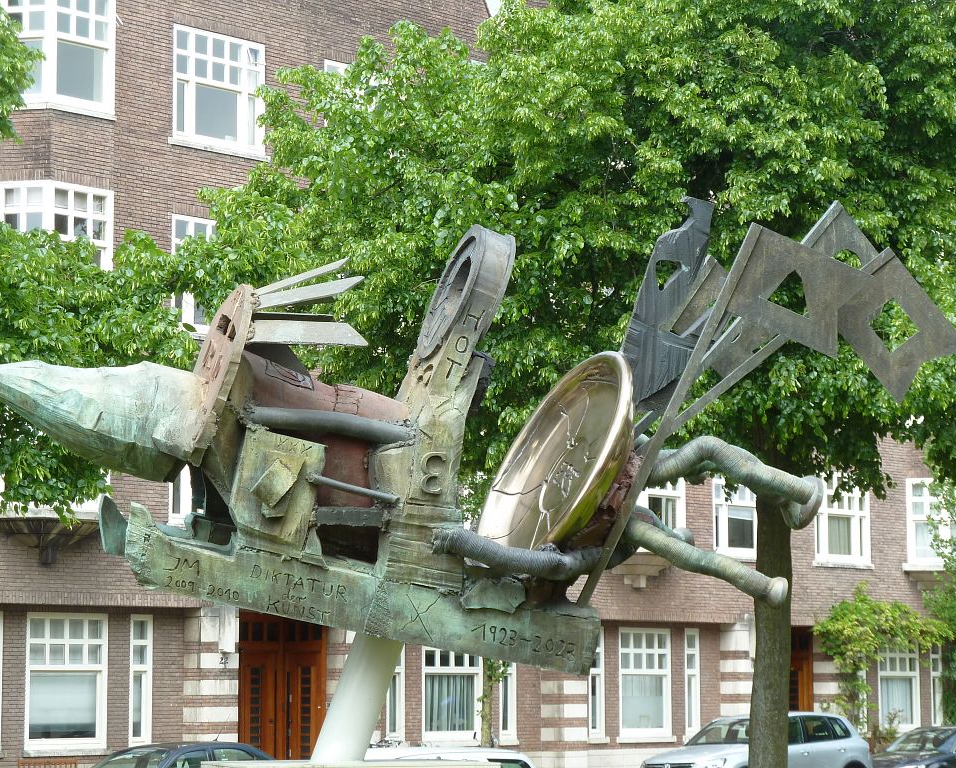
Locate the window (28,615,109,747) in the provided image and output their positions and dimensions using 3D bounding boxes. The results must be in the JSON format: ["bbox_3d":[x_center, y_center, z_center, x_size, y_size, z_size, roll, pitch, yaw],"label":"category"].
[{"bbox_3d":[-6.422,4.608,41.303,0.120,2.095,1.587,-6,-9,43],"label":"window"}]

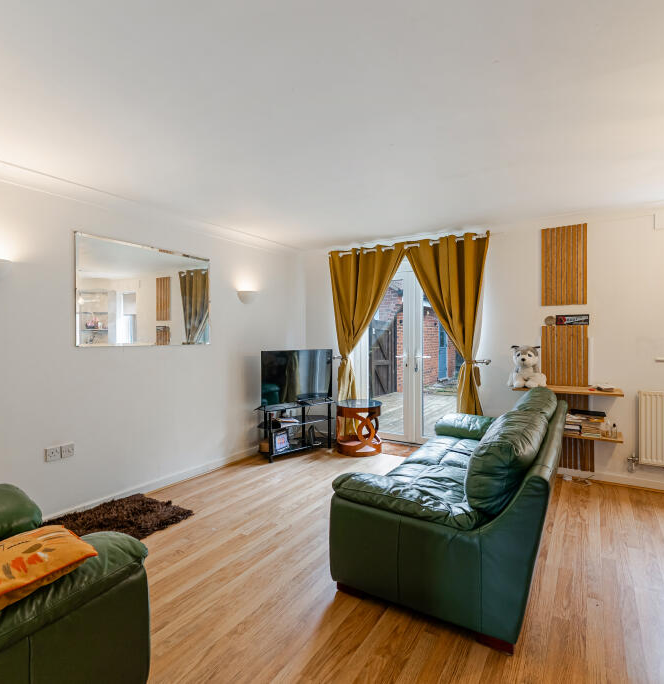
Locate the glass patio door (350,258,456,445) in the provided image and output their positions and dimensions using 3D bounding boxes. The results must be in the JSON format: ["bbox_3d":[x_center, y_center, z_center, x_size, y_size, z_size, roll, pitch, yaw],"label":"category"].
[{"bbox_3d":[0.959,0.170,4.658,1.520,2.120,0.090,0,1,33],"label":"glass patio door"}]

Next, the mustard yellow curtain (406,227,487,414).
[{"bbox_3d":[1.182,0.039,4.199,0.877,2.253,0.128,0,1,33],"label":"mustard yellow curtain"}]

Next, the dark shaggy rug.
[{"bbox_3d":[-1.534,1.238,2.662,0.670,0.045,0.980,0,1,33],"label":"dark shaggy rug"}]

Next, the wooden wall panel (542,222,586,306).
[{"bbox_3d":[2.142,-0.703,3.679,0.360,0.726,0.026,0,1,33],"label":"wooden wall panel"}]

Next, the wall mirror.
[{"bbox_3d":[-1.498,-0.375,3.329,0.025,0.810,1.200,0,1,33],"label":"wall mirror"}]

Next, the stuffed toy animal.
[{"bbox_3d":[1.797,0.220,3.670,0.320,0.384,0.282,0,1,33],"label":"stuffed toy animal"}]

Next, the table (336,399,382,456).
[{"bbox_3d":[0.321,0.967,4.567,0.518,0.553,0.518,0,0,0],"label":"table"}]

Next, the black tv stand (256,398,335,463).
[{"bbox_3d":[-0.428,0.979,4.561,1.000,0.520,0.410,-1,1,-42],"label":"black tv stand"}]

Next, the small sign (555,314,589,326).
[{"bbox_3d":[2.138,-0.190,3.541,0.249,0.090,0.016,0,0,34],"label":"small sign"}]

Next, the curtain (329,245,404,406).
[{"bbox_3d":[0.403,0.053,4.647,1.040,2.320,0.150,0,1,33],"label":"curtain"}]

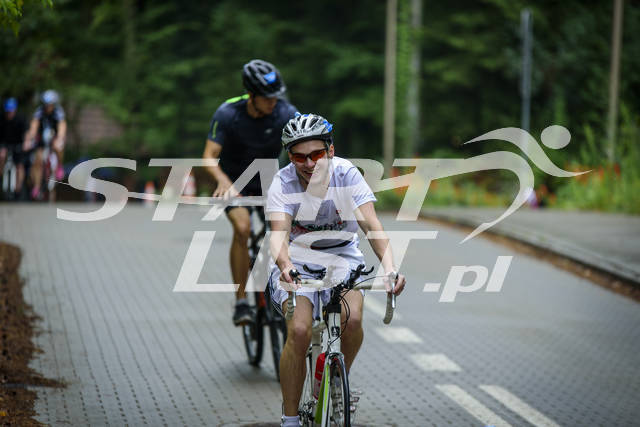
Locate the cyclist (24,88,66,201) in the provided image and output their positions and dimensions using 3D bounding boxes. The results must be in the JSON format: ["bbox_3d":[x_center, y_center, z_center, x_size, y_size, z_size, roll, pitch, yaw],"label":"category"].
[{"bbox_3d":[-3.628,-0.919,47.000,0.540,1.460,0.950,0,3,-8],"label":"cyclist"}]

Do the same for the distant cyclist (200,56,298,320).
[{"bbox_3d":[-0.352,-0.122,20.700,0.630,1.540,0.950,0,3,-10],"label":"distant cyclist"}]

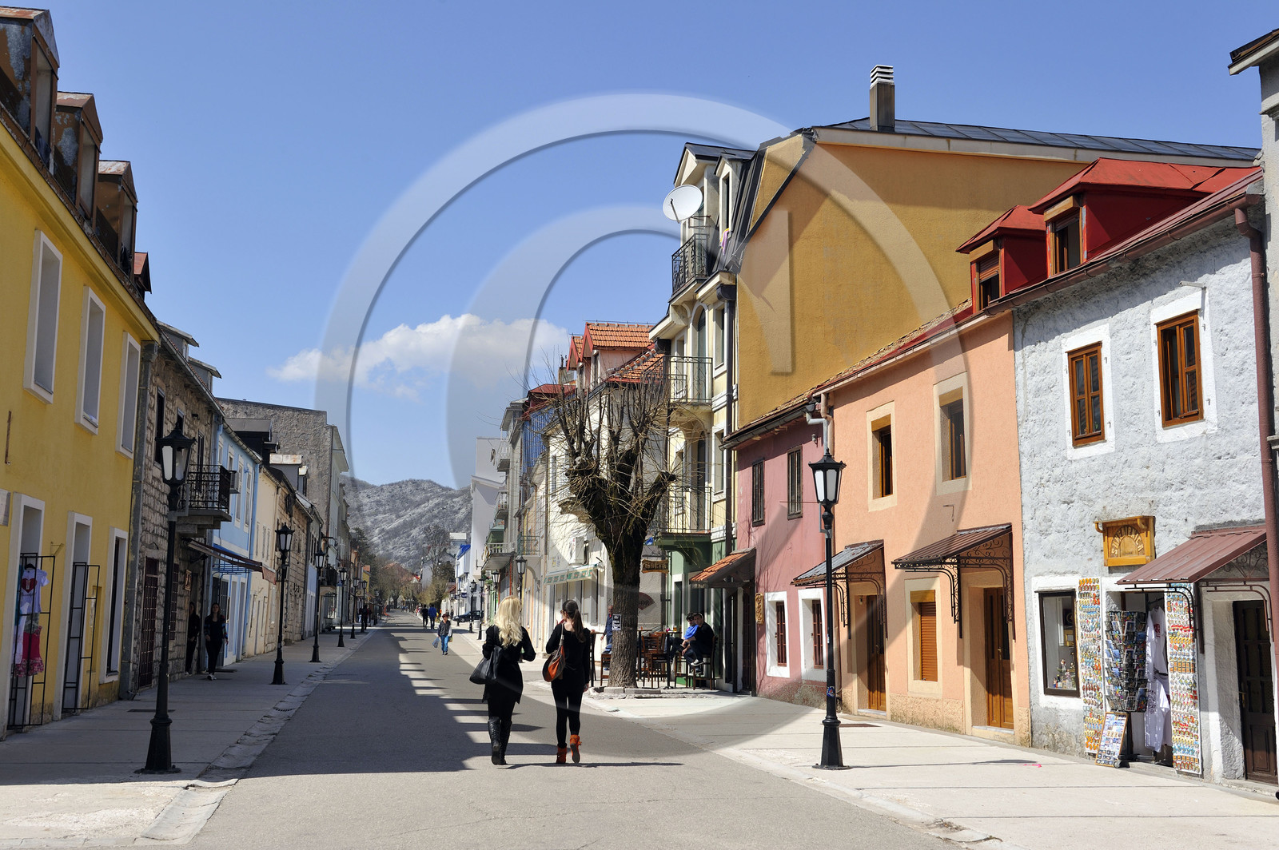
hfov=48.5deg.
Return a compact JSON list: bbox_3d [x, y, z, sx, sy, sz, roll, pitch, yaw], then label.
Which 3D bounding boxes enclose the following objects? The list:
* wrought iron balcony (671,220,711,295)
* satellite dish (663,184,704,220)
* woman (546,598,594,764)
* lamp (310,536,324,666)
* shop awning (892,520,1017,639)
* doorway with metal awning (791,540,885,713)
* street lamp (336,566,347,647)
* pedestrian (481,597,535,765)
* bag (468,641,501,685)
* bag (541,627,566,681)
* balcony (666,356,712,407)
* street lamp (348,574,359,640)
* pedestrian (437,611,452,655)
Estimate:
[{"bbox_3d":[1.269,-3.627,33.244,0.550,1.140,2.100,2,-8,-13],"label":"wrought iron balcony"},{"bbox_3d":[0.982,-5.010,32.074,0.950,0.920,0.450,-3,-8,24],"label":"satellite dish"},{"bbox_3d":[-0.727,2.677,14.871,0.470,1.700,0.380,2,-8,-10],"label":"woman"},{"bbox_3d":[-10.018,5.606,44.207,0.430,3.450,0.430,2,-8,-10],"label":"lamp"},{"bbox_3d":[4.059,2.044,18.413,0.900,1.446,1.726,2,-8,-11],"label":"shop awning"},{"bbox_3d":[3.362,3.389,23.804,1.000,2.820,2.000,2,-8,-10],"label":"doorway with metal awning"},{"bbox_3d":[-13.064,7.991,62.501,0.430,3.450,0.430,2,-8,-10],"label":"street lamp"},{"bbox_3d":[-1.377,2.677,14.874,0.540,1.742,0.400,2,-8,-9],"label":"pedestrian"},{"bbox_3d":[-1.610,2.516,14.900,0.340,0.440,0.200,-5,-9,33],"label":"bag"},{"bbox_3d":[-0.891,2.388,14.720,0.340,0.560,0.200,-6,-10,38],"label":"bag"},{"bbox_3d":[0.865,-0.832,32.784,1.097,1.074,2.402,2,-8,-11],"label":"balcony"},{"bbox_3d":[-15.955,10.216,79.569,0.430,3.450,0.430,2,-8,-10],"label":"street lamp"},{"bbox_3d":[-7.434,8.043,54.546,0.560,1.550,0.380,2,-8,-10],"label":"pedestrian"}]

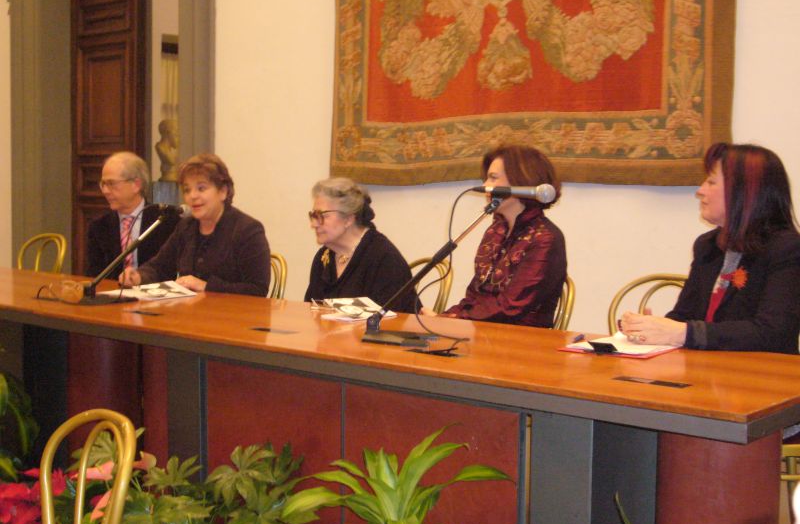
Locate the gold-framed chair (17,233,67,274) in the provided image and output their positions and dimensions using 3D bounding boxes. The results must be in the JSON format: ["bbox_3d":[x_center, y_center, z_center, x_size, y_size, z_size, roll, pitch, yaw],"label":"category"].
[{"bbox_3d":[-1.945,0.311,5.579,0.420,0.898,0.500,4,6,39],"label":"gold-framed chair"}]

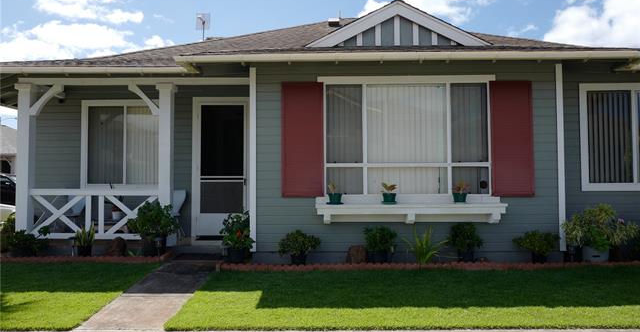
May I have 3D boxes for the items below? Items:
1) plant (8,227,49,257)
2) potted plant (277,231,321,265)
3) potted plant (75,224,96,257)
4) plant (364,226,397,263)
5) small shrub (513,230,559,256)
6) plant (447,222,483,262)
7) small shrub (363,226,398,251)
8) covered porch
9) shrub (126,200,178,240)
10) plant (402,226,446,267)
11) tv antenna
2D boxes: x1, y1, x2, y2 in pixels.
[{"bbox_3d":[-3.879,1.025,6.620,0.532,0.413,0.480,0,-2,1],"label":"plant"},{"bbox_3d":[-0.246,0.984,5.970,0.504,0.444,0.460,0,-2,1],"label":"potted plant"},{"bbox_3d":[-3.487,1.108,7.398,0.321,0.490,0.311,0,-2,0],"label":"potted plant"},{"bbox_3d":[0.730,0.951,5.950,0.395,0.478,0.400,0,-2,1],"label":"plant"},{"bbox_3d":[2.880,1.022,6.649,0.603,0.337,0.492,0,-2,0],"label":"small shrub"},{"bbox_3d":[1.938,1.020,6.674,0.473,0.533,0.444,0,-2,0],"label":"plant"},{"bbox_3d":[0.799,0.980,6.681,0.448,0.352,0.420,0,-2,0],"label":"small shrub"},{"bbox_3d":[-2.831,-0.096,8.275,3.780,2.770,1.450,0,-2,0],"label":"covered porch"},{"bbox_3d":[-2.222,0.723,6.600,0.690,0.557,0.600,0,-2,1],"label":"shrub"},{"bbox_3d":[1.244,0.964,5.920,0.524,0.512,0.470,0,-2,1],"label":"plant"},{"bbox_3d":[-2.781,-3.279,11.800,0.360,0.680,0.330,-1,-2,22],"label":"tv antenna"}]

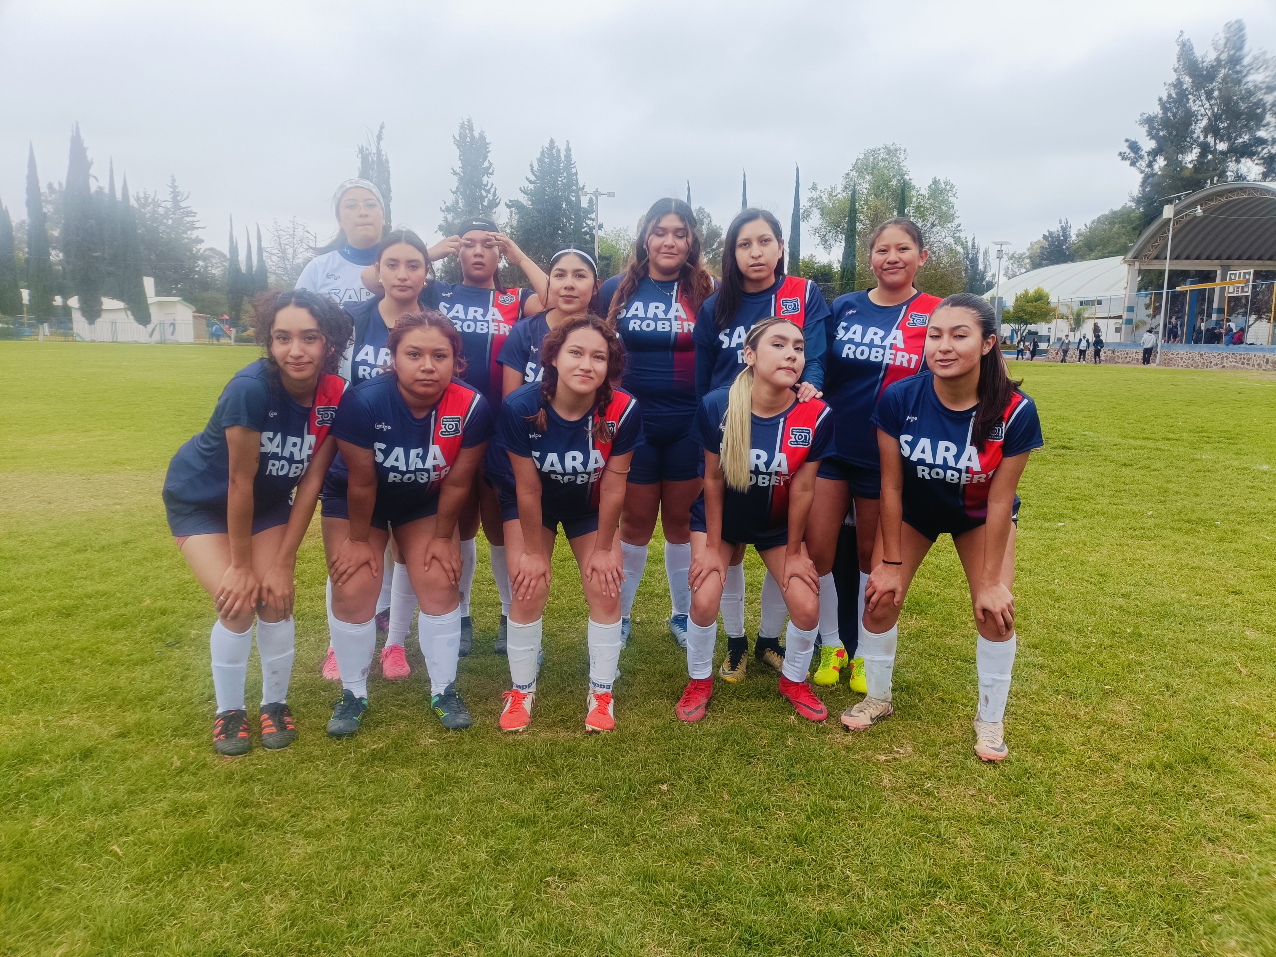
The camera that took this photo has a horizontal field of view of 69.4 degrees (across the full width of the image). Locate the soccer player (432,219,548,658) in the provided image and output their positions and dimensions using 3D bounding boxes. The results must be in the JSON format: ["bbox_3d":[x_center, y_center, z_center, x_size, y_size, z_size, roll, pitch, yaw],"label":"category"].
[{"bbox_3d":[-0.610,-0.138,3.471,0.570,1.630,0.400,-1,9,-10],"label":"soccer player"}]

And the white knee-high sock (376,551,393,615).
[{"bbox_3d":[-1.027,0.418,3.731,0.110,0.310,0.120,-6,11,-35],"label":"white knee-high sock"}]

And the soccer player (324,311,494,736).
[{"bbox_3d":[-0.712,0.134,2.799,0.500,1.254,0.762,-2,9,-16],"label":"soccer player"}]

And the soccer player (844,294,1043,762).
[{"bbox_3d":[0.919,0.125,2.771,0.506,1.311,0.716,4,10,21],"label":"soccer player"}]

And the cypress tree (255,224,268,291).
[{"bbox_3d":[-26.627,-13.724,65.348,1.050,8.416,1.050,-3,10,-22],"label":"cypress tree"}]

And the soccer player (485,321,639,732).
[{"bbox_3d":[-0.215,0.129,2.905,0.500,1.280,0.620,-1,9,-7],"label":"soccer player"}]

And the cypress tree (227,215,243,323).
[{"bbox_3d":[-30.706,-15.561,70.000,1.250,8.500,1.250,0,9,0],"label":"cypress tree"}]

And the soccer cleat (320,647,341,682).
[{"bbox_3d":[-1.083,0.625,3.335,0.100,0.110,0.255,-1,9,-12],"label":"soccer cleat"}]

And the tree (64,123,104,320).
[{"bbox_3d":[-42.411,-18.772,70.741,3.000,16.245,3.000,-5,10,-30],"label":"tree"}]

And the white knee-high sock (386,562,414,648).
[{"bbox_3d":[-0.866,0.465,3.364,0.105,0.330,0.120,6,9,-16],"label":"white knee-high sock"}]

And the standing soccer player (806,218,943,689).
[{"bbox_3d":[0.810,-0.065,3.128,0.480,1.600,0.360,3,10,20],"label":"standing soccer player"}]

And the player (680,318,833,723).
[{"bbox_3d":[0.391,0.127,2.937,0.492,1.246,0.741,1,9,6],"label":"player"}]

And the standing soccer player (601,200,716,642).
[{"bbox_3d":[0.086,-0.173,3.516,0.500,1.690,0.360,1,9,4],"label":"standing soccer player"}]

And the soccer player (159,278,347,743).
[{"bbox_3d":[-1.104,0.122,2.691,0.470,1.304,0.793,-5,10,-32],"label":"soccer player"}]

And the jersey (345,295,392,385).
[{"bbox_3d":[-0.844,-0.325,3.209,0.430,0.620,0.270,0,9,0],"label":"jersey"}]

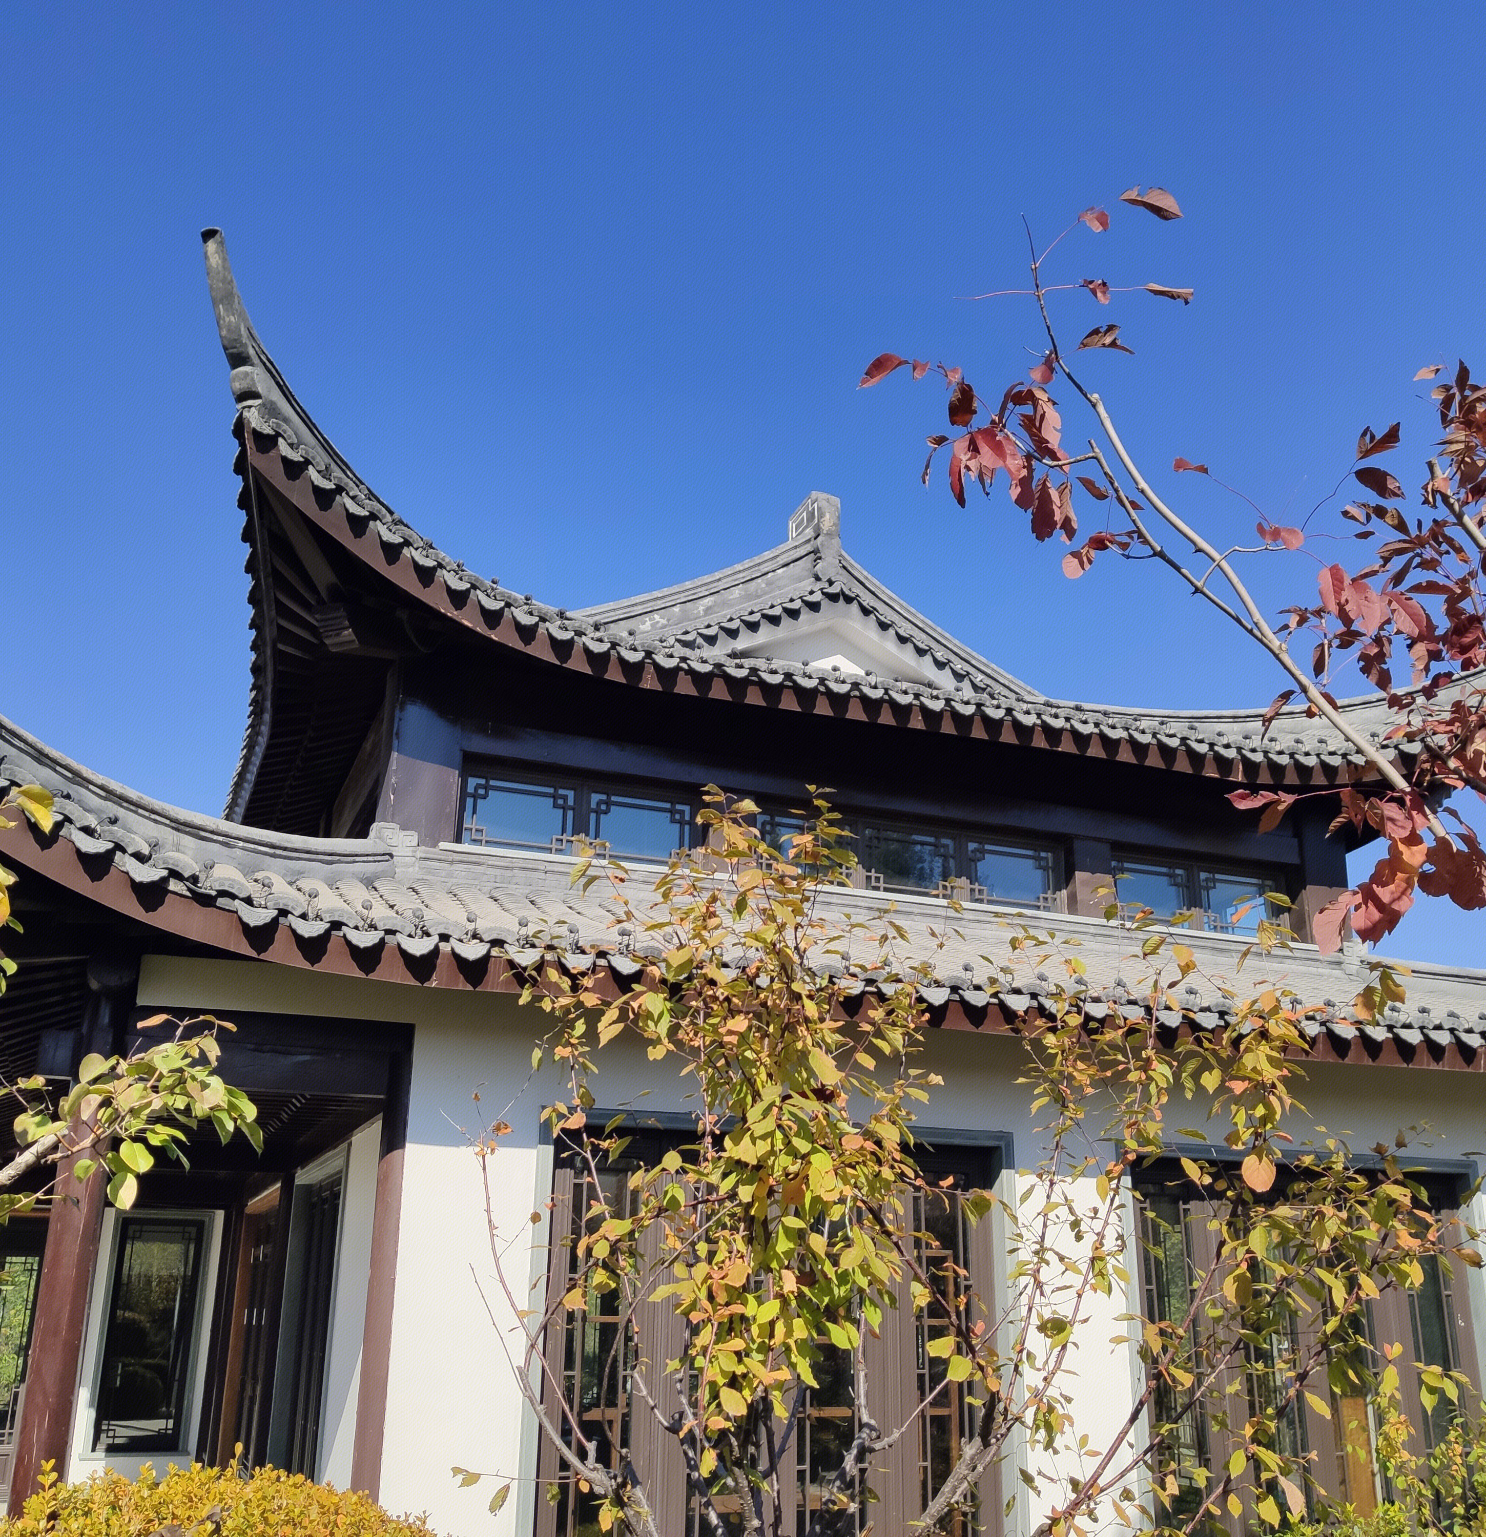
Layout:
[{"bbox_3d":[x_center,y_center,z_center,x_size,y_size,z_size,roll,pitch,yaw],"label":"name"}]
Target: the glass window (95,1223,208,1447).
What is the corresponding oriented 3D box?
[{"bbox_3d":[-5.910,5.636,15.357,0.842,2.218,0.111,8,-19,-21],"label":"glass window"}]

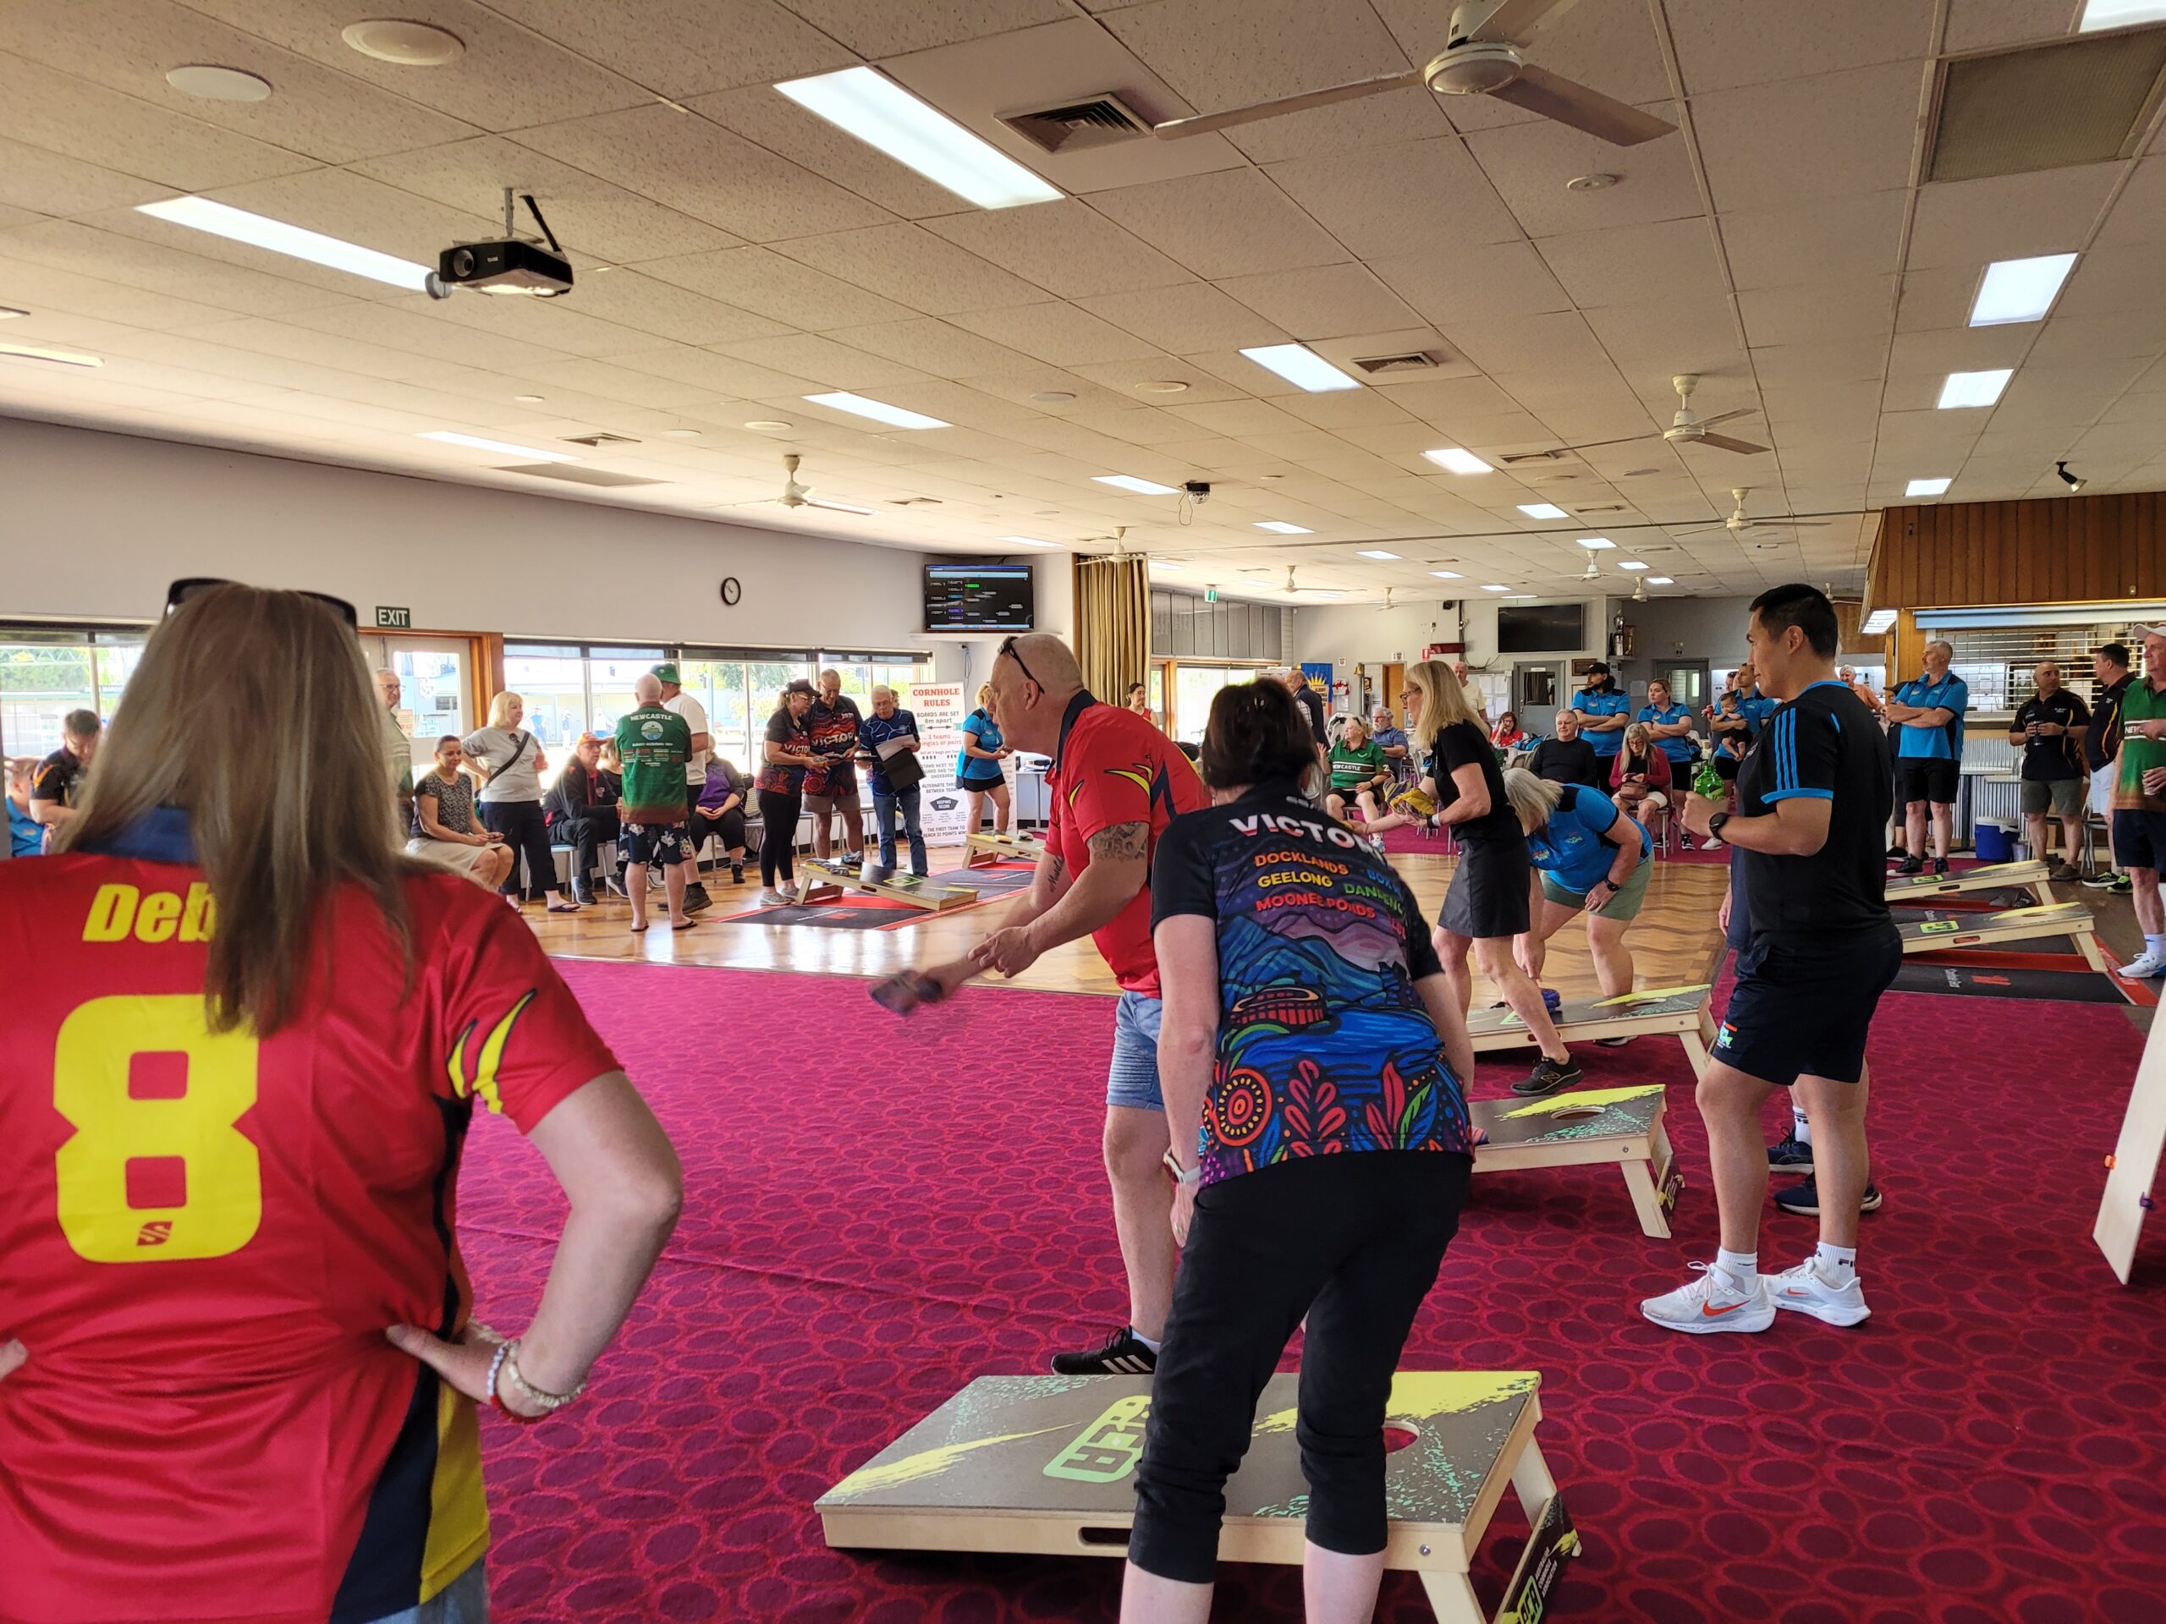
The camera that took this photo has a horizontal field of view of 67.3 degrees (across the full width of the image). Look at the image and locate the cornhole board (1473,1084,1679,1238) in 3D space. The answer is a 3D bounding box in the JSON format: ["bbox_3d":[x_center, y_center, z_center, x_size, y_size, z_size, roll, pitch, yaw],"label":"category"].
[{"bbox_3d":[1.201,1.025,5.113,1.240,0.310,0.610,1,5,25],"label":"cornhole board"}]

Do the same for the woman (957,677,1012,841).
[{"bbox_3d":[-0.931,-0.372,15.300,0.480,1.670,0.500,1,5,30],"label":"woman"}]

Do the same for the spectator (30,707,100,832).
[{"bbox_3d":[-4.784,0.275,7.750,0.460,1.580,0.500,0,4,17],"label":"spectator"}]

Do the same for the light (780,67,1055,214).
[{"bbox_3d":[-0.418,-1.917,4.639,0.300,0.090,1.200,1,5,25],"label":"light"}]

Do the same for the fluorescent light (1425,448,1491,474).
[{"bbox_3d":[2.619,-2.452,11.292,0.290,0.070,1.200,1,5,25],"label":"fluorescent light"}]

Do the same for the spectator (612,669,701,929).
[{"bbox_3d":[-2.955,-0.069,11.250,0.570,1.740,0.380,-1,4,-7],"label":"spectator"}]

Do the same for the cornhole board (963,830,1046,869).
[{"bbox_3d":[-0.406,0.368,14.889,1.250,0.310,0.610,1,5,26],"label":"cornhole board"}]

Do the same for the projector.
[{"bbox_3d":[-1.735,-1.634,4.900,0.310,0.110,0.235,1,4,25],"label":"projector"}]

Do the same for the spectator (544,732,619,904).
[{"bbox_3d":[-3.921,0.050,12.800,0.750,1.310,0.550,2,5,32],"label":"spectator"}]

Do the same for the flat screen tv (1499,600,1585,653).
[{"bbox_3d":[7.835,-3.132,27.878,1.410,0.790,0.090,1,4,25],"label":"flat screen tv"}]

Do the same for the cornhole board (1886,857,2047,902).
[{"bbox_3d":[6.081,0.507,11.396,1.250,0.310,0.610,1,5,26],"label":"cornhole board"}]

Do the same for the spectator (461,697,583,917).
[{"bbox_3d":[-4.215,-0.097,12.150,0.500,1.670,0.620,3,5,40],"label":"spectator"}]

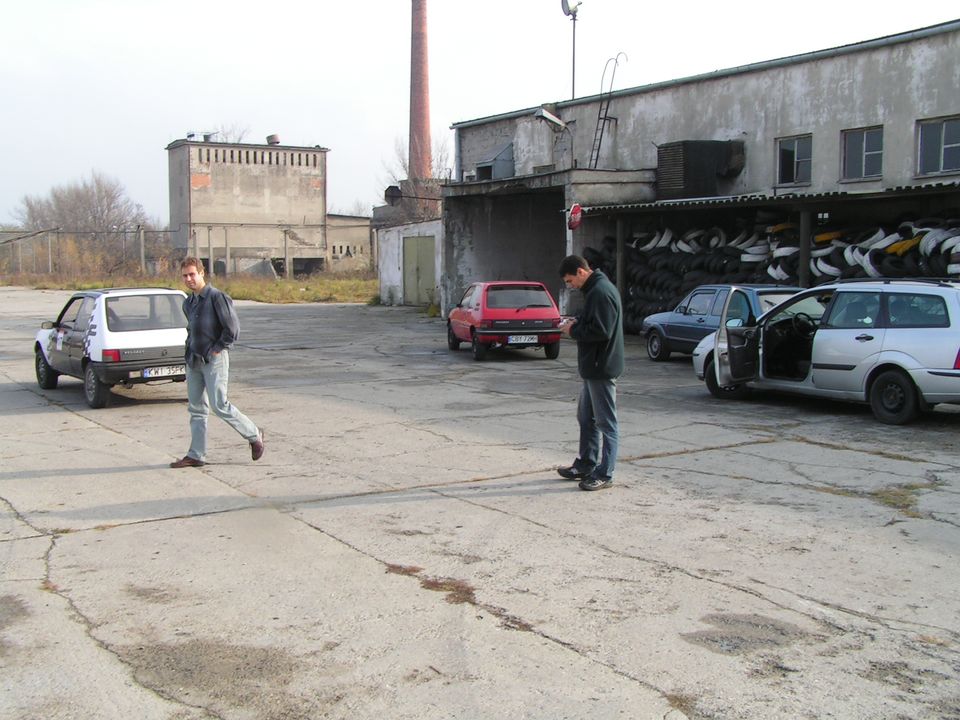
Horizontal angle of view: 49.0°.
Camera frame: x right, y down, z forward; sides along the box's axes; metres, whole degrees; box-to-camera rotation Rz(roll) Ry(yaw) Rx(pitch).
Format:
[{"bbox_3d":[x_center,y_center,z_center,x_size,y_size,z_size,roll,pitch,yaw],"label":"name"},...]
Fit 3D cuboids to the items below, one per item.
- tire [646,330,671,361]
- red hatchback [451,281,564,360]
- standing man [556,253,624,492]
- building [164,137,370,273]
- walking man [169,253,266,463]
[{"bbox_3d":[3.083,-0.261,18.147,0.170,0.560,0.560,-2,6,-21],"label":"tire"},{"bbox_3d":[0.368,-0.792,19.626,1.570,1.370,3.700,-1,5,-11],"label":"red hatchback"},{"bbox_3d":[0.819,0.074,8.013,0.470,1.750,0.520,-1,5,-9],"label":"standing man"},{"bbox_3d":[-21.055,-14.442,105.137,18.500,13.200,8.000,-3,6,-31],"label":"building"},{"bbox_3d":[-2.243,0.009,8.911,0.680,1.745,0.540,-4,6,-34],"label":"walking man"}]

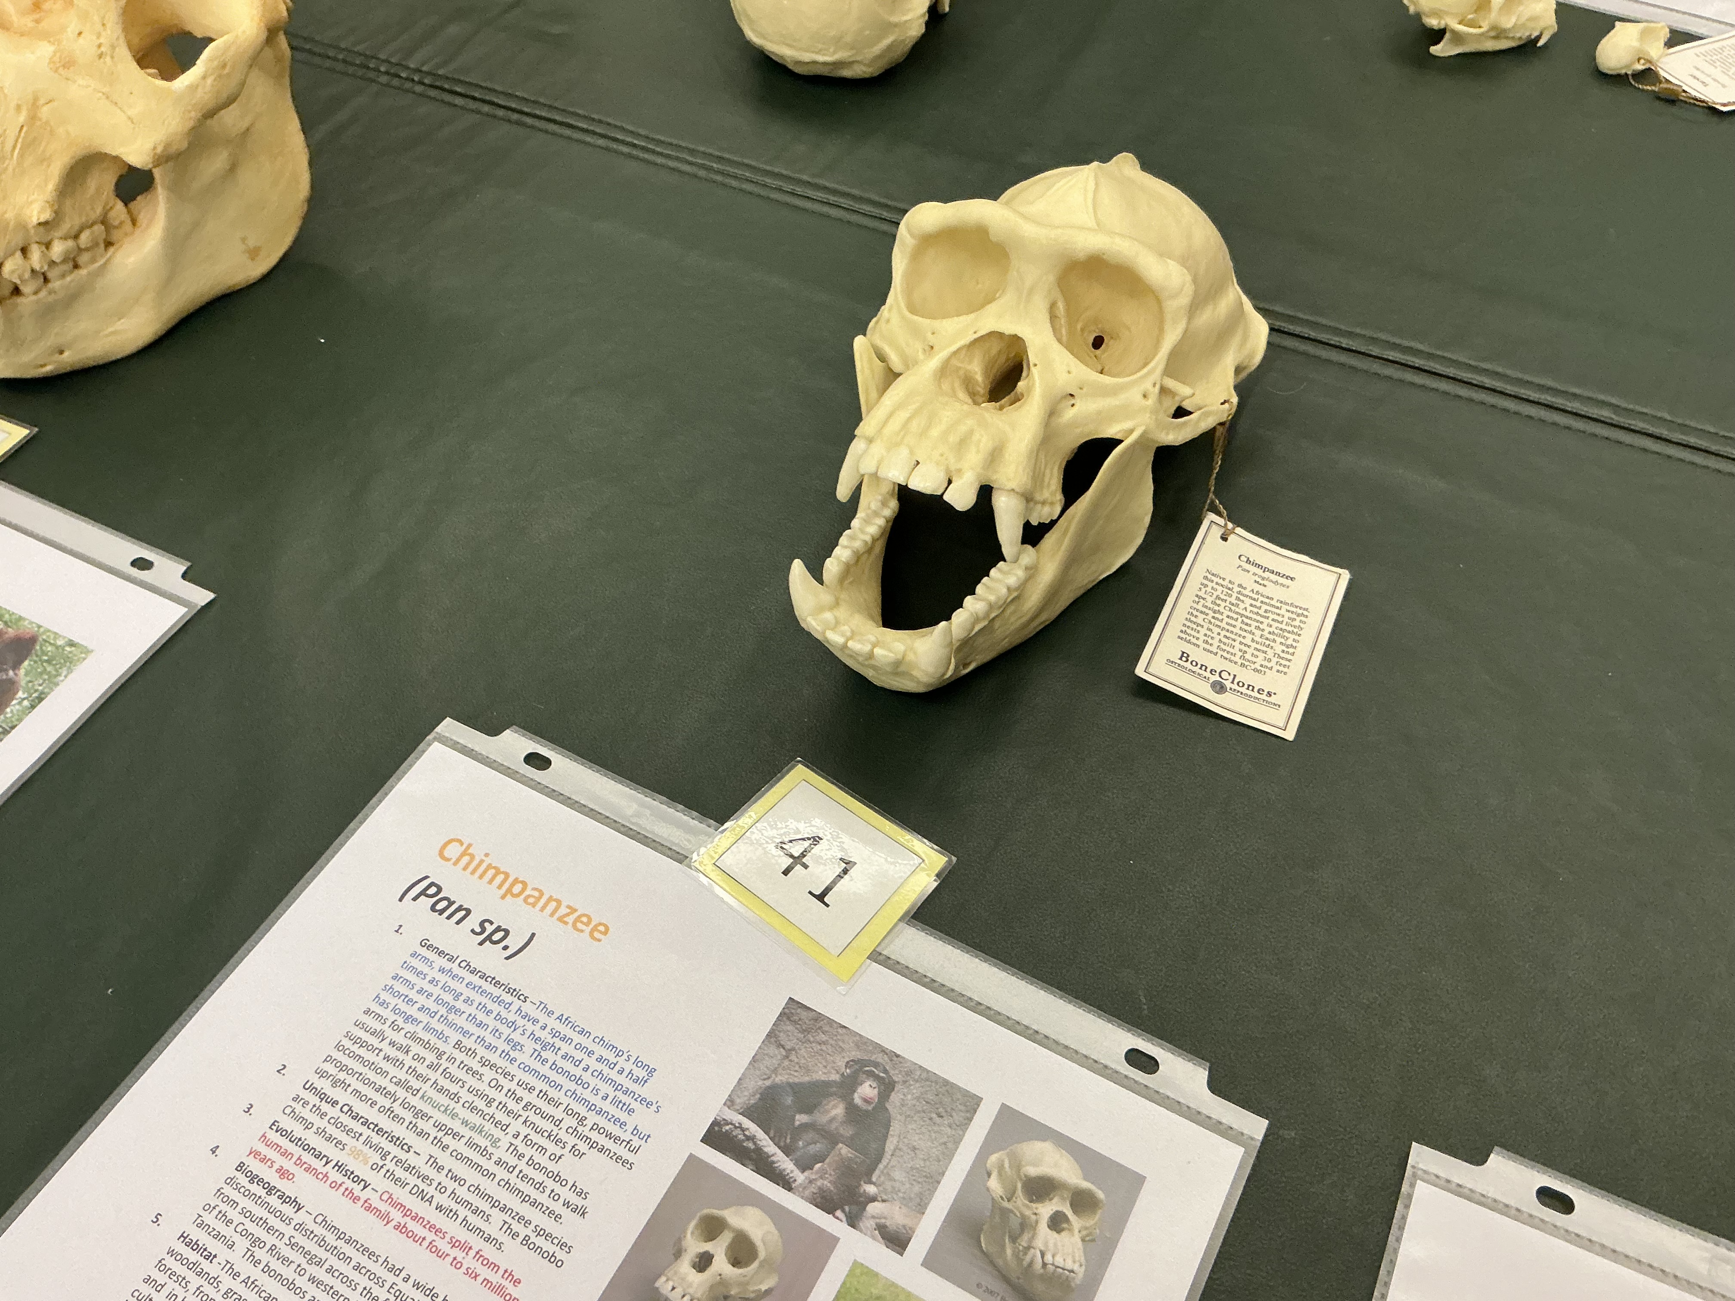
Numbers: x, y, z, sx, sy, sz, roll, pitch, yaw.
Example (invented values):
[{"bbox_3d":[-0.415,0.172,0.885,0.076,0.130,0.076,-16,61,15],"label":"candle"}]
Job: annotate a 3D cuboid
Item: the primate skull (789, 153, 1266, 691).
[{"bbox_3d":[0.058,-0.088,0.471,0.124,0.120,0.212,22,57,19],"label":"primate skull"}]

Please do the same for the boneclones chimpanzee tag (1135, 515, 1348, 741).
[{"bbox_3d":[0.128,-0.009,0.473,0.053,0.008,0.079,24,56,10],"label":"boneclones chimpanzee tag"}]

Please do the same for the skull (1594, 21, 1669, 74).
[{"bbox_3d":[0.362,-0.286,0.664,0.036,0.024,0.028,-36,58,-22],"label":"skull"}]

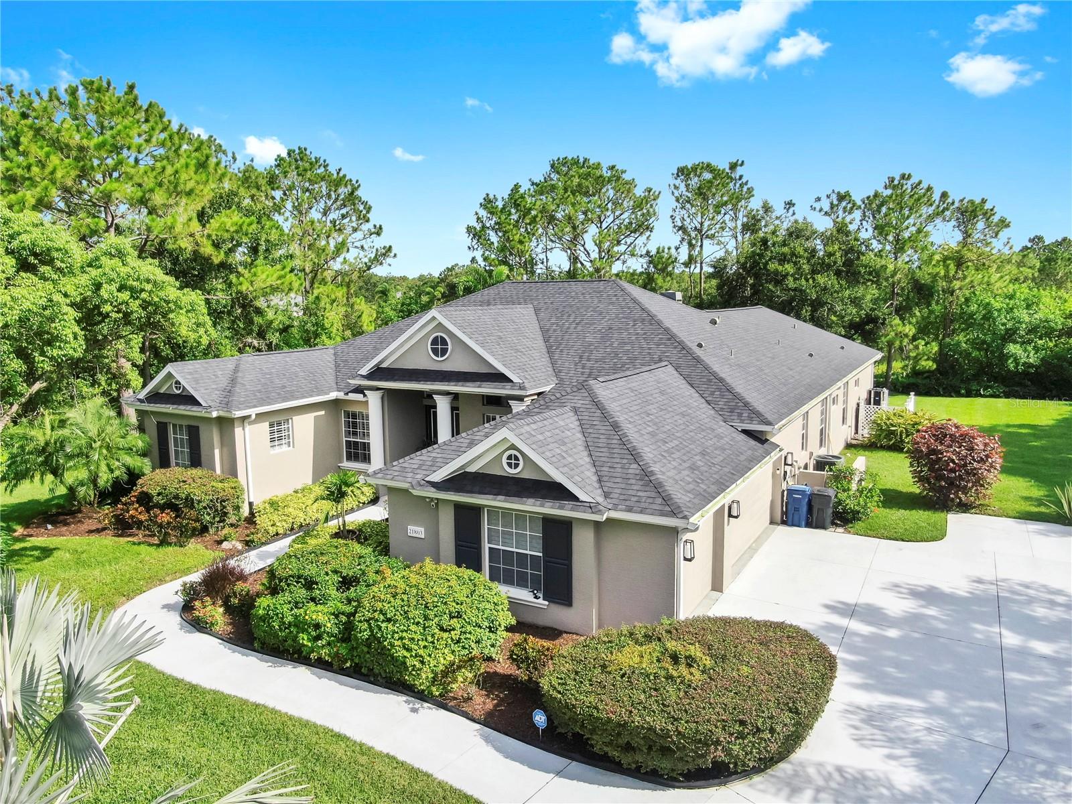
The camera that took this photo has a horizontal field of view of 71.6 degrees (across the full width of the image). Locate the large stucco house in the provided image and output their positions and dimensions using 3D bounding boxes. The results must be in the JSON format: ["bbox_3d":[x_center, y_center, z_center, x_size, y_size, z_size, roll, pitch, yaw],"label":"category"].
[{"bbox_3d":[1.243,-1.409,30.751,20.769,7.063,31.154,4,9,30],"label":"large stucco house"}]

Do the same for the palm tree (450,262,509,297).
[{"bbox_3d":[-3.704,-4.922,49.667,4.200,8.500,4.200,-1,8,-4],"label":"palm tree"}]

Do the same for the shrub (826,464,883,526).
[{"bbox_3d":[9.038,2.601,21.177,1.419,1.548,1.548,4,9,30],"label":"shrub"}]

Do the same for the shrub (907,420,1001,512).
[{"bbox_3d":[13.053,1.872,23.161,2.600,2.420,2.600,4,10,30],"label":"shrub"}]

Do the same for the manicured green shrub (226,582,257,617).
[{"bbox_3d":[-6.139,4.117,15.442,0.600,0.632,0.600,4,9,30],"label":"manicured green shrub"}]

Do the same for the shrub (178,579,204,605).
[{"bbox_3d":[-7.493,4.106,16.158,0.516,0.497,0.516,4,9,30],"label":"shrub"}]

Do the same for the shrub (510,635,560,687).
[{"bbox_3d":[-0.036,4.417,12.935,0.850,0.680,0.780,-1,8,0],"label":"shrub"}]

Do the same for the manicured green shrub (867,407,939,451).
[{"bbox_3d":[15.050,1.131,30.550,2.612,1.651,2.386,4,9,30],"label":"manicured green shrub"}]

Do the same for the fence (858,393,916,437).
[{"bbox_3d":[15.854,0.649,33.738,2.032,1.690,3.289,4,9,30],"label":"fence"}]

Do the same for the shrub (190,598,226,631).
[{"bbox_3d":[-6.589,4.222,14.930,0.645,0.580,0.645,4,9,30],"label":"shrub"}]

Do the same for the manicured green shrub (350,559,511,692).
[{"bbox_3d":[-1.909,3.909,13.477,2.750,1.570,2.850,-1,8,0],"label":"manicured green shrub"}]

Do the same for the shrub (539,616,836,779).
[{"bbox_3d":[2.398,4.303,11.564,4.600,1.250,3.400,-5,10,-29],"label":"shrub"}]

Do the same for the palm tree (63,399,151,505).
[{"bbox_3d":[-13.850,1.633,23.562,2.800,3.400,2.800,-6,10,-31],"label":"palm tree"}]

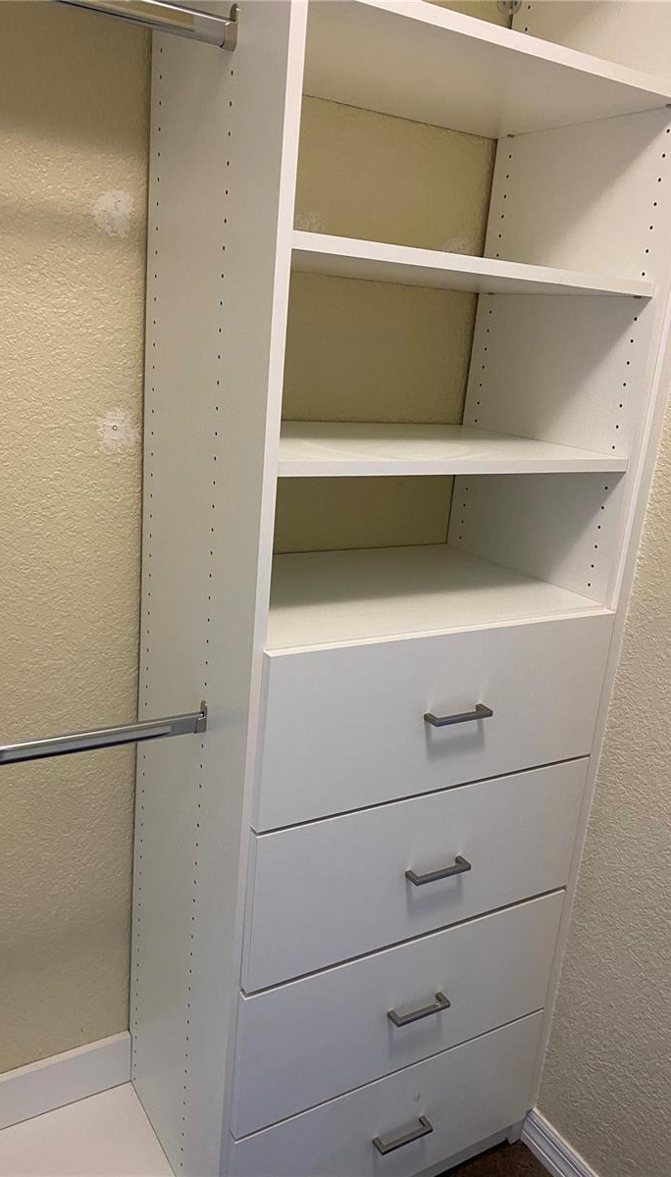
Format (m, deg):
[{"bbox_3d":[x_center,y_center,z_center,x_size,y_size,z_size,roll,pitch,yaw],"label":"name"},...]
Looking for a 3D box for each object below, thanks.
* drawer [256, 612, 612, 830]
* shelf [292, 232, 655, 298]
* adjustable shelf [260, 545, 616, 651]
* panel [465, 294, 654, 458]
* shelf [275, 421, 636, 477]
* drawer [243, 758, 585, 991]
[{"bbox_3d":[0.080,0.130,1.436,0.624,0.251,0.390,-5,19,-31],"label":"drawer"},{"bbox_3d":[0.107,-0.465,1.292,0.606,0.019,0.399,-5,19,-31],"label":"shelf"},{"bbox_3d":[0.067,0.003,1.430,0.606,0.019,0.399,-5,19,-31],"label":"adjustable shelf"},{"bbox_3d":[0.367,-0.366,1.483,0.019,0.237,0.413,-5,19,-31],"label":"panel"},{"bbox_3d":[0.086,-0.221,1.364,0.606,0.019,0.399,-5,19,-31],"label":"shelf"},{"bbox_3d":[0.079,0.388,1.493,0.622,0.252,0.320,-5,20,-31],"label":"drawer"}]

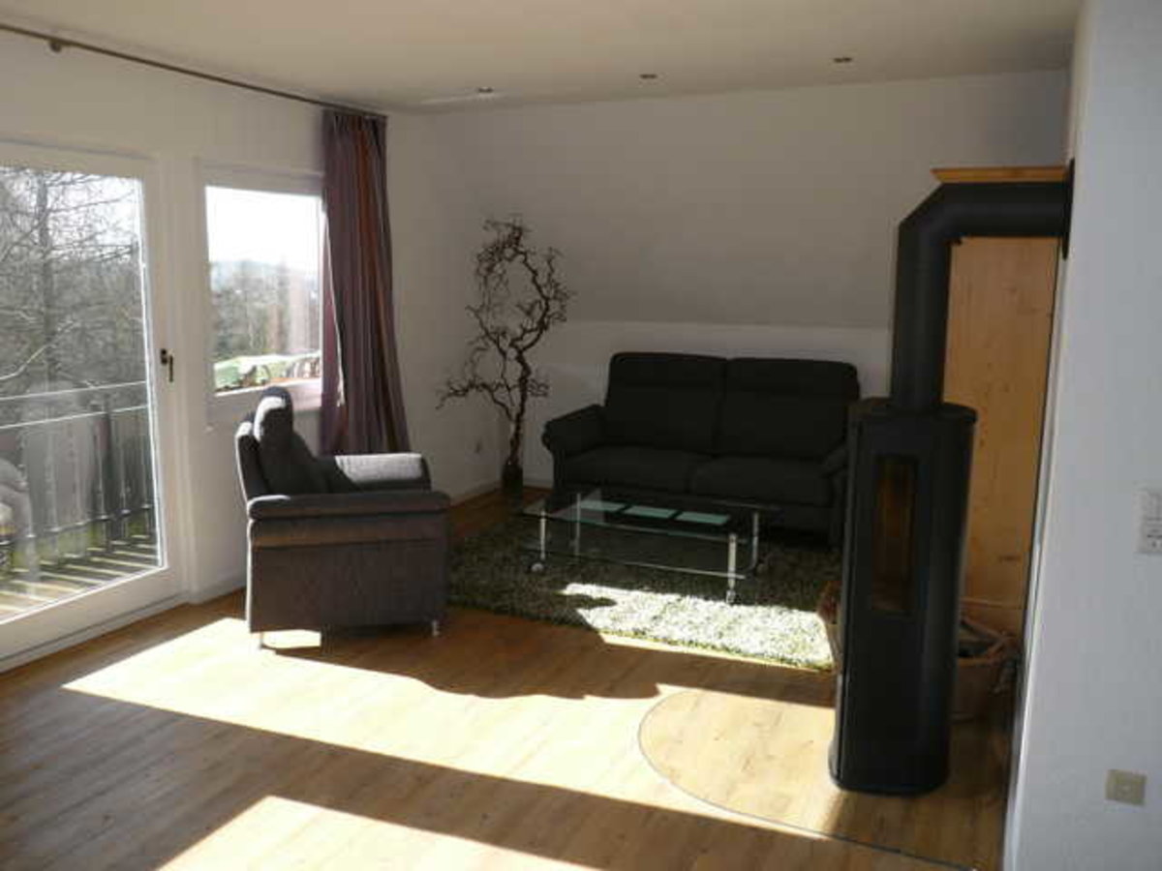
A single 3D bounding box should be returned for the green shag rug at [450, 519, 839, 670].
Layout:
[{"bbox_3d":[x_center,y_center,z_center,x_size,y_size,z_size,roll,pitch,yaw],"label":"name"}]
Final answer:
[{"bbox_3d":[0.433,0.696,4.836,2.380,0.040,1.720,5,11,25],"label":"green shag rug"}]

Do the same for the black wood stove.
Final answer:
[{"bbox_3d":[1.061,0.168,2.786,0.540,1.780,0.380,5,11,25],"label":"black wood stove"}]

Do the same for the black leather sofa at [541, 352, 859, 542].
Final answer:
[{"bbox_3d":[0.759,0.054,5.689,1.930,1.020,0.860,5,11,25],"label":"black leather sofa"}]

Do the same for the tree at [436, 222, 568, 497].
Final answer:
[{"bbox_3d":[-0.442,-0.450,6.106,0.760,1.860,0.620,5,11,25],"label":"tree"}]

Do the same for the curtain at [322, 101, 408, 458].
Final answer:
[{"bbox_3d":[-1.206,-0.559,5.177,0.150,2.360,0.780,5,11,25],"label":"curtain"}]

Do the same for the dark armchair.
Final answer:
[{"bbox_3d":[-1.064,0.291,4.217,0.900,1.030,0.870,-2,10,-11],"label":"dark armchair"}]

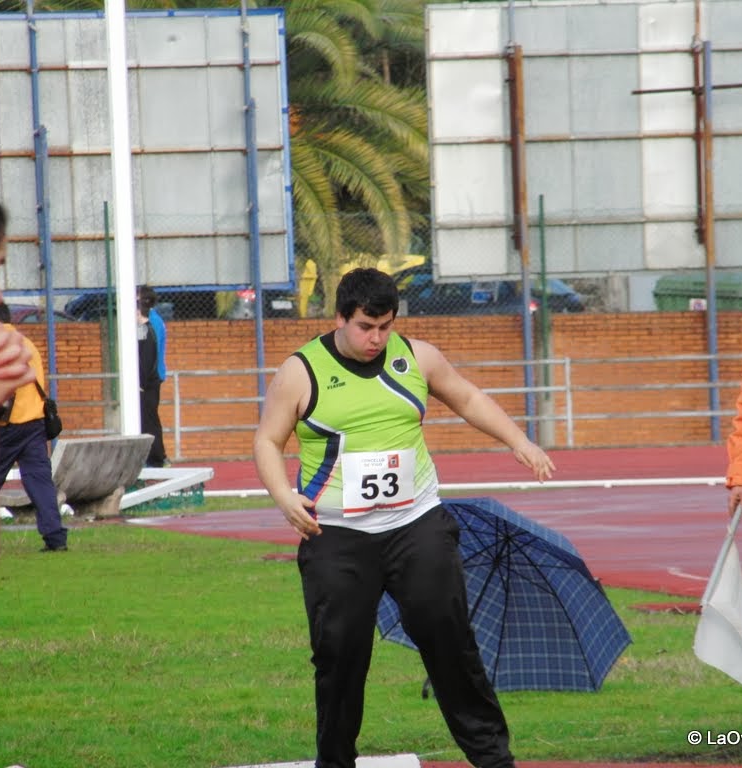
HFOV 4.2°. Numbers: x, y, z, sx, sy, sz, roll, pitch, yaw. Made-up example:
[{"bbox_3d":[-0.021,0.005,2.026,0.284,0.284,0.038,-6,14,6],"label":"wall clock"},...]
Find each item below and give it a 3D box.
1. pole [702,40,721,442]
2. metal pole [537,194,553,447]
[{"bbox_3d":[3.598,-1.509,105.500,0.095,4.230,0.095,-2,0,0],"label":"pole"},{"bbox_3d":[1.845,-0.671,105.700,0.055,2.660,0.055,-2,0,0],"label":"metal pole"}]

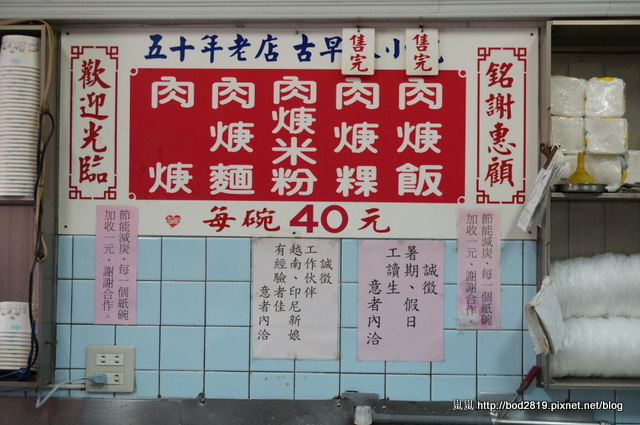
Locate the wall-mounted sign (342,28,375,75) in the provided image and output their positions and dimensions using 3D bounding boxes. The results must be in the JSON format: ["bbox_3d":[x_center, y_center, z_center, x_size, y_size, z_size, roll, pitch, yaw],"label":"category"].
[{"bbox_3d":[0.095,-0.398,2.240,0.079,0.115,0.010,1,-2,2],"label":"wall-mounted sign"}]

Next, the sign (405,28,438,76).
[{"bbox_3d":[0.252,-0.396,2.235,0.079,0.115,0.010,1,-2,2],"label":"sign"}]

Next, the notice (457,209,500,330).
[{"bbox_3d":[0.391,0.139,2.225,0.104,0.294,0.010,1,-2,2],"label":"notice"}]

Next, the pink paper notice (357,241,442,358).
[{"bbox_3d":[0.201,0.217,2.231,0.210,0.296,0.010,1,-2,2],"label":"pink paper notice"}]

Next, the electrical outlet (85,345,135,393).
[{"bbox_3d":[-0.519,0.387,2.244,0.119,0.113,0.018,1,-2,2],"label":"electrical outlet"}]

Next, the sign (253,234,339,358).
[{"bbox_3d":[-0.059,0.213,2.240,0.216,0.299,0.010,1,-2,2],"label":"sign"}]

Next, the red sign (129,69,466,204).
[{"bbox_3d":[-0.059,-0.193,2.247,0.834,0.328,0.020,1,-2,2],"label":"red sign"}]

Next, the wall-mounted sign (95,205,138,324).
[{"bbox_3d":[-0.507,0.130,2.254,0.105,0.293,0.010,1,-2,2],"label":"wall-mounted sign"}]

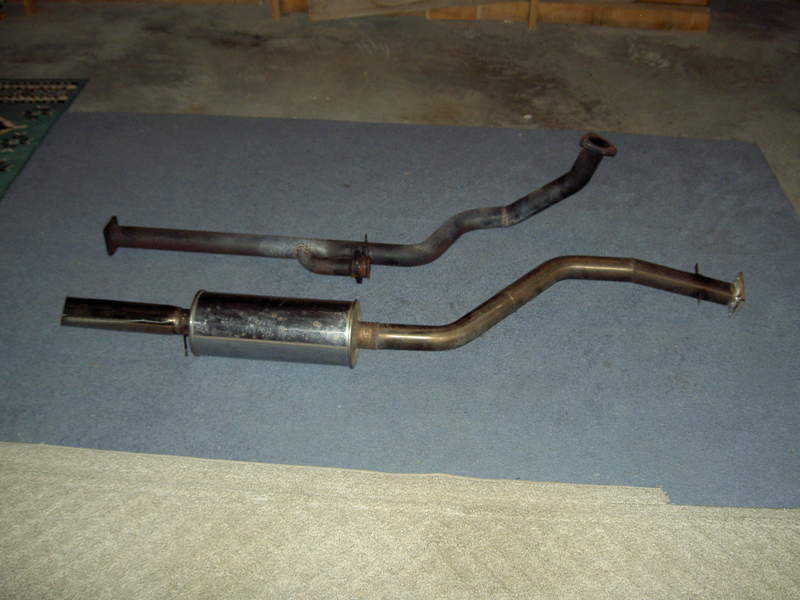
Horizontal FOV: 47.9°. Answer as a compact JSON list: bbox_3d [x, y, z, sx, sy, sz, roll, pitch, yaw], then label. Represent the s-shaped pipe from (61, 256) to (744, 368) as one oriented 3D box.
[{"bbox_3d":[0.019,0.020,2.476,1.929,0.180,0.378,-3,37,-6],"label":"s-shaped pipe"}]

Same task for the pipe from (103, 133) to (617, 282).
[{"bbox_3d":[-0.105,-0.279,2.774,1.632,0.305,0.407,-3,37,-6],"label":"pipe"}]

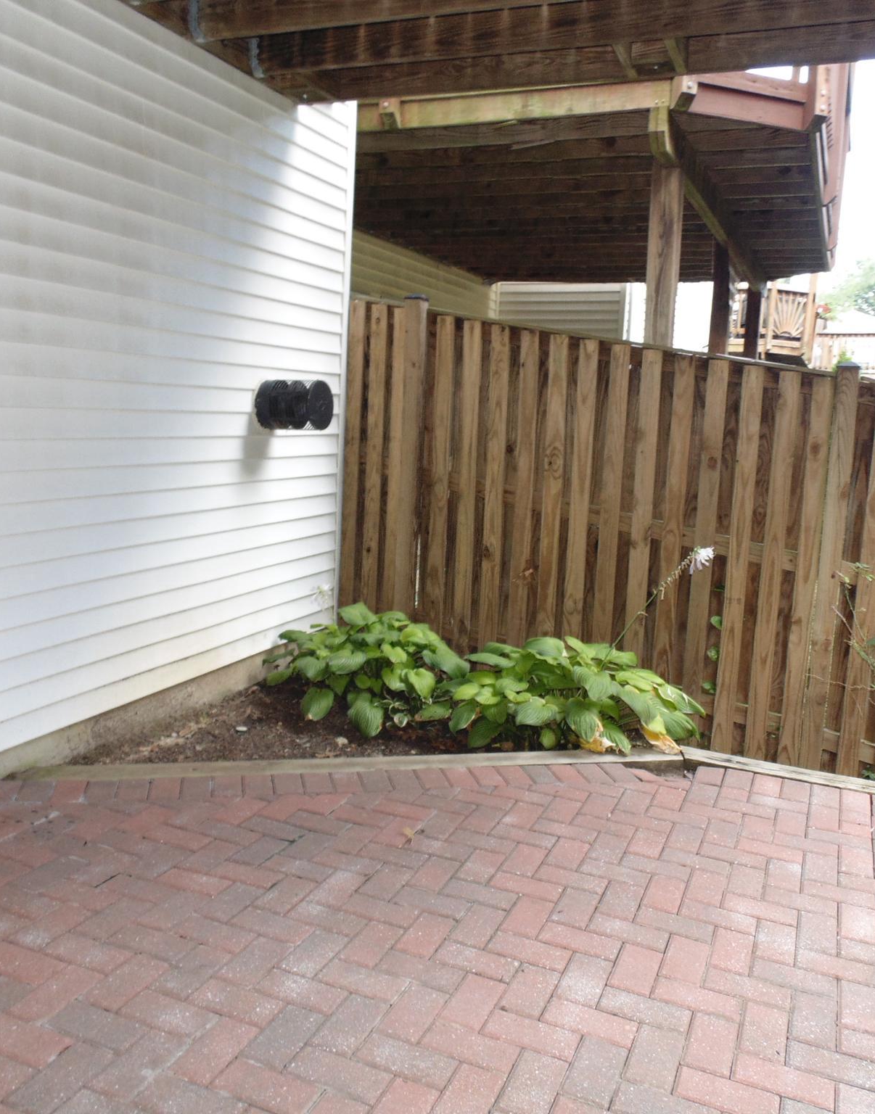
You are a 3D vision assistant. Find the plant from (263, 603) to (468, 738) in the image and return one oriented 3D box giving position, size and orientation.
[{"bbox_3d":[-0.320,0.453,4.268,0.900,0.420,0.820,2,9,-4],"label":"plant"}]

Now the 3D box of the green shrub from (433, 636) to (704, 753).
[{"bbox_3d":[0.573,0.527,4.068,1.100,0.400,0.820,4,9,9],"label":"green shrub"}]

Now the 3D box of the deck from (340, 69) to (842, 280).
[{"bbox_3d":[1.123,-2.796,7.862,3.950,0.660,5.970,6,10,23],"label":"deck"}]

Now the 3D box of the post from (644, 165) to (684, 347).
[{"bbox_3d":[1.150,-0.661,5.146,0.140,2.700,0.140,6,10,23],"label":"post"}]

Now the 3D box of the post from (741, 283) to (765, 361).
[{"bbox_3d":[3.233,-1.326,9.952,0.140,2.700,0.140,6,10,23],"label":"post"}]

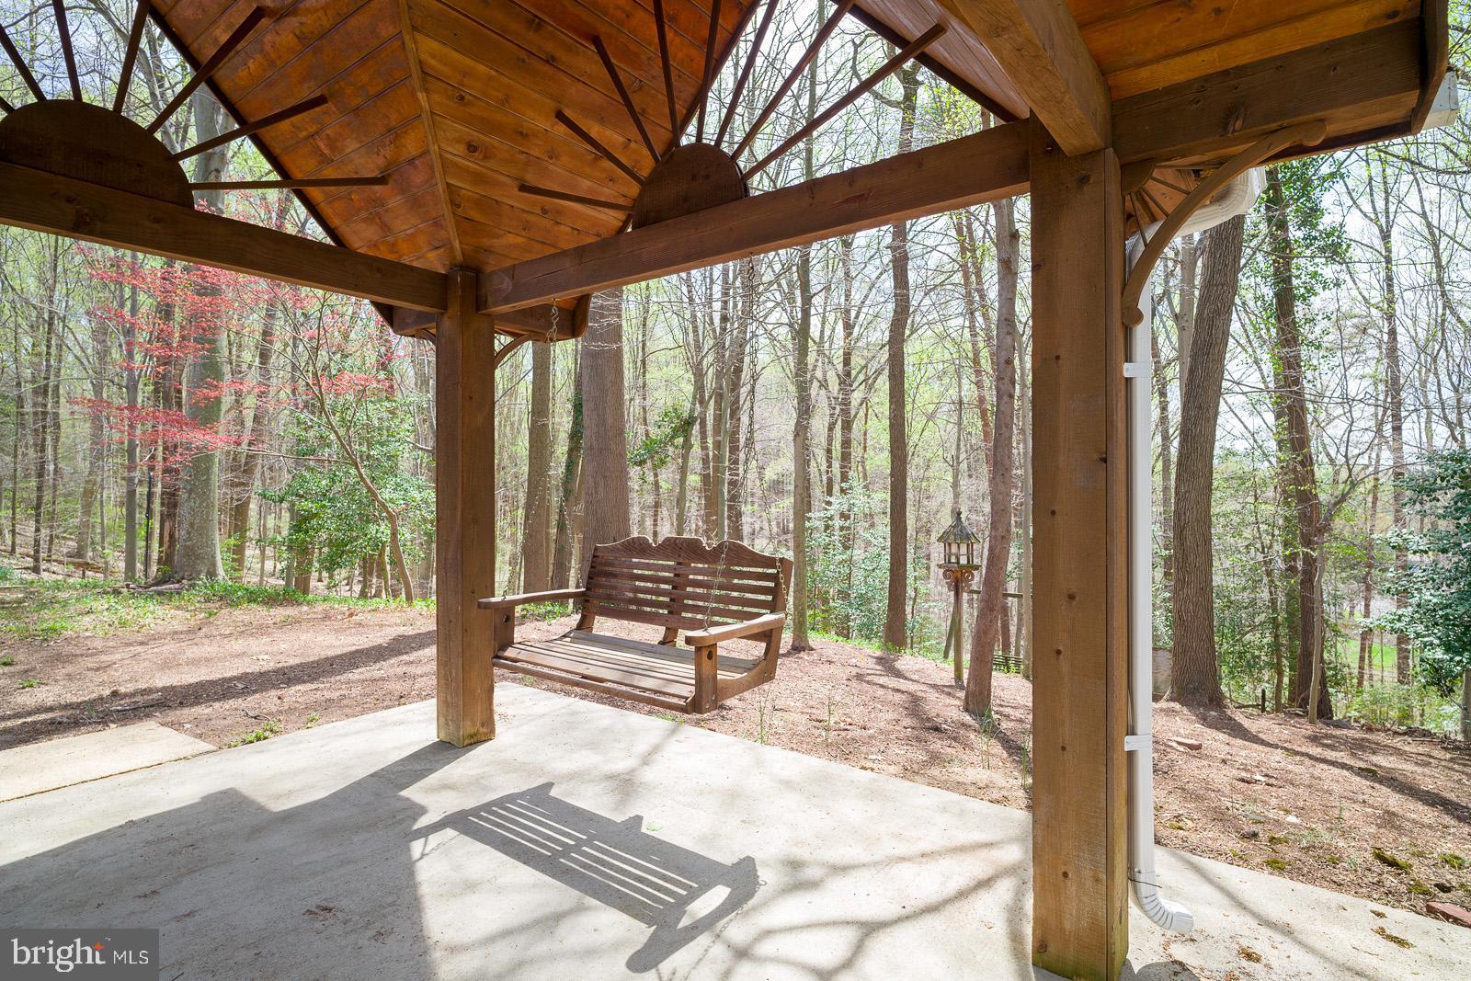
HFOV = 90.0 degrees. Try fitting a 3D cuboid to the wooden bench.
[{"bbox_3d":[-0.416,0.455,2.898,1.190,0.525,0.570,0,0,36],"label":"wooden bench"}]

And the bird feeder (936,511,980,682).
[{"bbox_3d":[2.128,1.022,7.000,0.415,1.650,0.415,0,0,17],"label":"bird feeder"}]

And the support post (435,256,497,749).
[{"bbox_3d":[-1.342,0.085,3.687,0.196,2.320,0.196,0,0,36],"label":"support post"}]

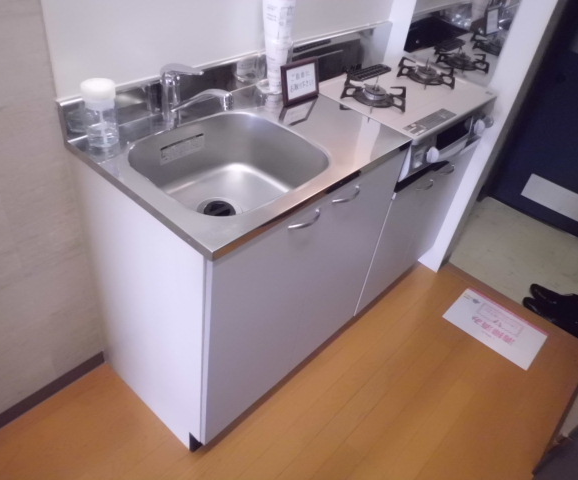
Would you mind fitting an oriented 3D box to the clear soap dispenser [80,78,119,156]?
[{"bbox_3d":[-0.411,-0.274,1.058,0.072,0.127,0.072,34,46,26],"label":"clear soap dispenser"}]

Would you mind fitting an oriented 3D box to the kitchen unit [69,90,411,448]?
[{"bbox_3d":[-0.135,0.070,1.457,0.485,0.832,0.711,34,46,26],"label":"kitchen unit"}]

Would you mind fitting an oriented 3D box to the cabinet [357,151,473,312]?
[{"bbox_3d":[0.289,-0.139,1.910,0.474,0.644,0.589,34,46,26],"label":"cabinet"}]

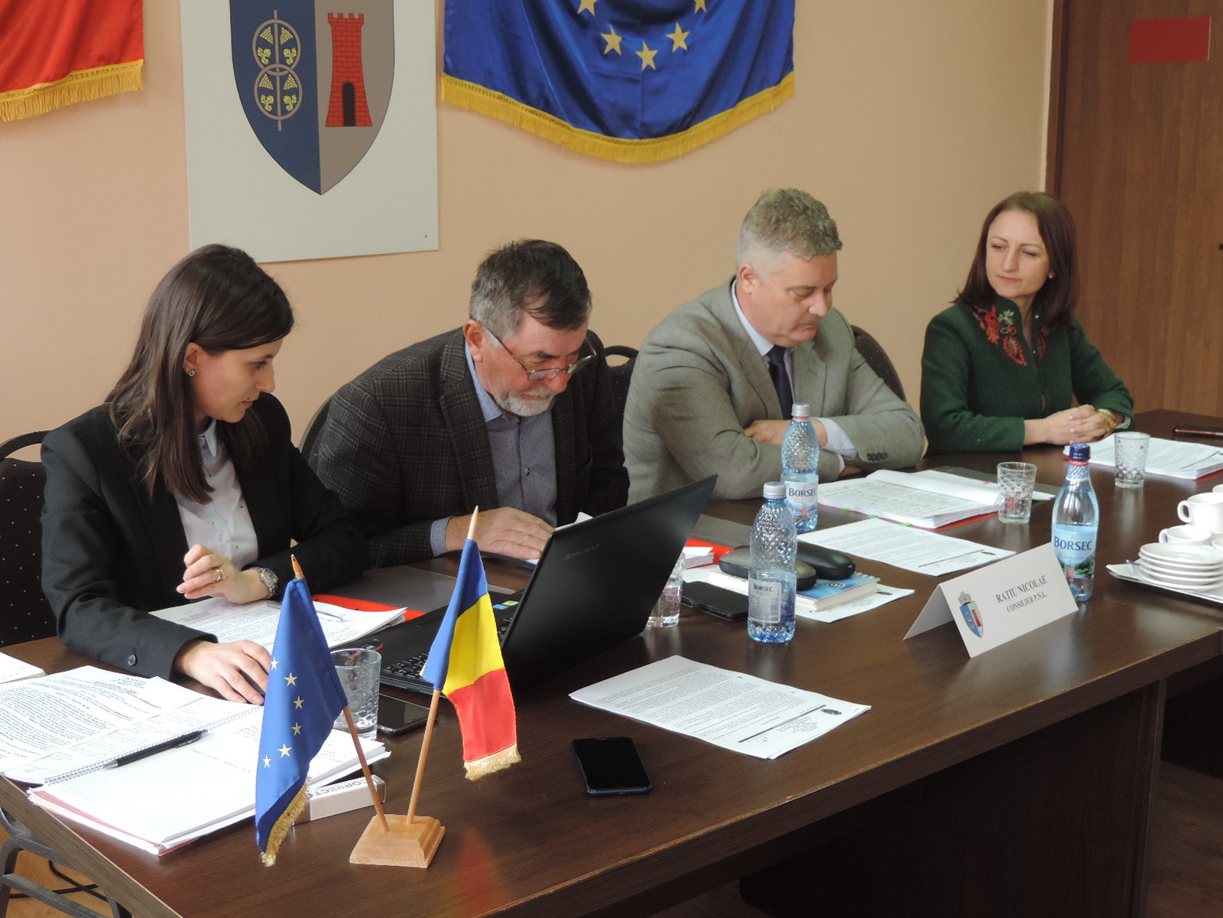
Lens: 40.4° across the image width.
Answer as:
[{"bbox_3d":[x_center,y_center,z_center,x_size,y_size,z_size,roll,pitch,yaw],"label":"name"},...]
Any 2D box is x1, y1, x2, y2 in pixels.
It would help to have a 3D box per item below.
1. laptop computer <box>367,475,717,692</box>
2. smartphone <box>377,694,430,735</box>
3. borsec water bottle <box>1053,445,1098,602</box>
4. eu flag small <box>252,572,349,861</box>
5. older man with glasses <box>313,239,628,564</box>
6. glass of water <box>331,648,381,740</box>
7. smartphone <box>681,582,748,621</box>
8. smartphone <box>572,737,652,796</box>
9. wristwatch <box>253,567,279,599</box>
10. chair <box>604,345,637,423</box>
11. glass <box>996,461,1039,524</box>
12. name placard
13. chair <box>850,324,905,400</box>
[{"bbox_3d":[-0.117,0.145,2.145,0.375,0.240,0.355,8,14,35],"label":"laptop computer"},{"bbox_3d":[-0.284,0.302,1.991,0.149,0.008,0.075,9,15,36],"label":"smartphone"},{"bbox_3d":[0.688,0.092,2.456,0.067,0.229,0.067,4,13,16],"label":"borsec water bottle"},{"bbox_3d":[-0.281,0.234,1.506,0.095,0.258,0.048,-11,16,-42],"label":"eu flag small"},{"bbox_3d":[-0.264,0.245,2.829,0.560,1.240,0.660,-10,16,-40],"label":"older man with glasses"},{"bbox_3d":[-0.297,0.271,1.897,0.068,0.092,0.068,0,12,0],"label":"glass of water"},{"bbox_3d":[0.152,0.207,2.429,0.077,0.011,0.156,-10,16,-39],"label":"smartphone"},{"bbox_3d":[0.000,0.334,1.802,0.069,0.009,0.147,-2,12,-8],"label":"smartphone"},{"bbox_3d":[-0.499,0.178,2.355,0.050,0.056,0.034,-39,-6,25],"label":"wristwatch"},{"bbox_3d":[0.169,0.260,3.490,0.480,0.940,0.580,-10,16,-40],"label":"chair"},{"bbox_3d":[0.709,0.061,2.901,0.069,0.092,0.069,0,12,0],"label":"glass"},{"bbox_3d":[0.539,0.189,2.330,0.106,0.092,0.296,11,17,42],"label":"name placard"},{"bbox_3d":[0.721,0.176,3.902,0.450,0.930,0.580,-10,16,-40],"label":"chair"}]

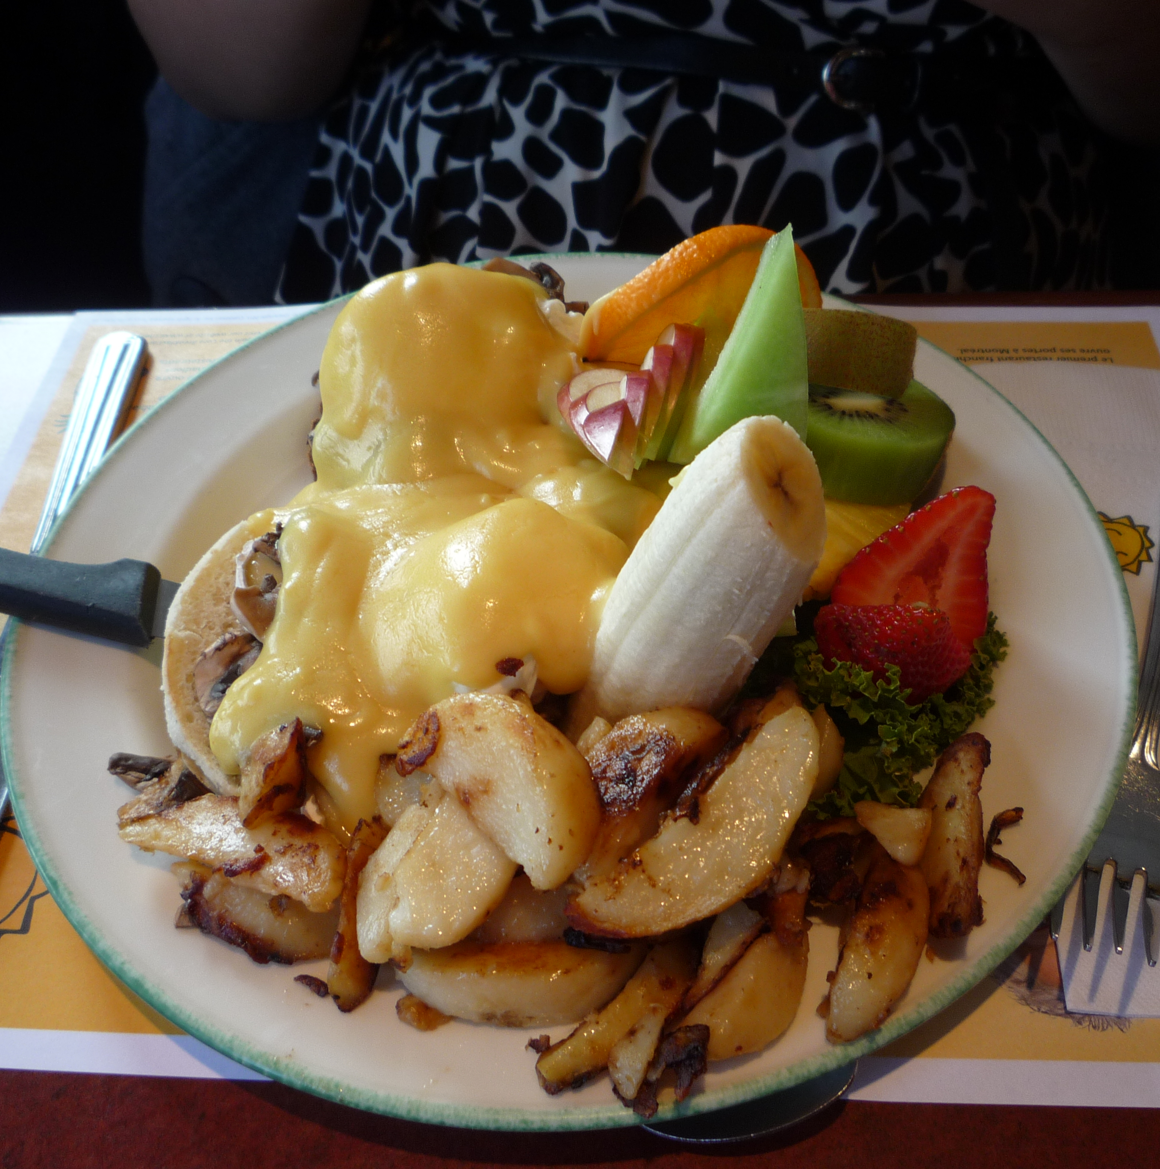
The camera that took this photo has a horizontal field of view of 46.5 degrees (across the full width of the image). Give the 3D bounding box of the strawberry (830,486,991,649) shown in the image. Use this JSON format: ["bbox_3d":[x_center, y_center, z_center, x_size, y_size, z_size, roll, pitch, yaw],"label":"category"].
[{"bbox_3d":[0.082,-0.005,0.325,0.038,0.045,0.018,30,17,12],"label":"strawberry"}]

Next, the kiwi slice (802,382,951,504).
[{"bbox_3d":[0.071,-0.038,0.354,0.052,0.020,0.050,9,31,10],"label":"kiwi slice"}]

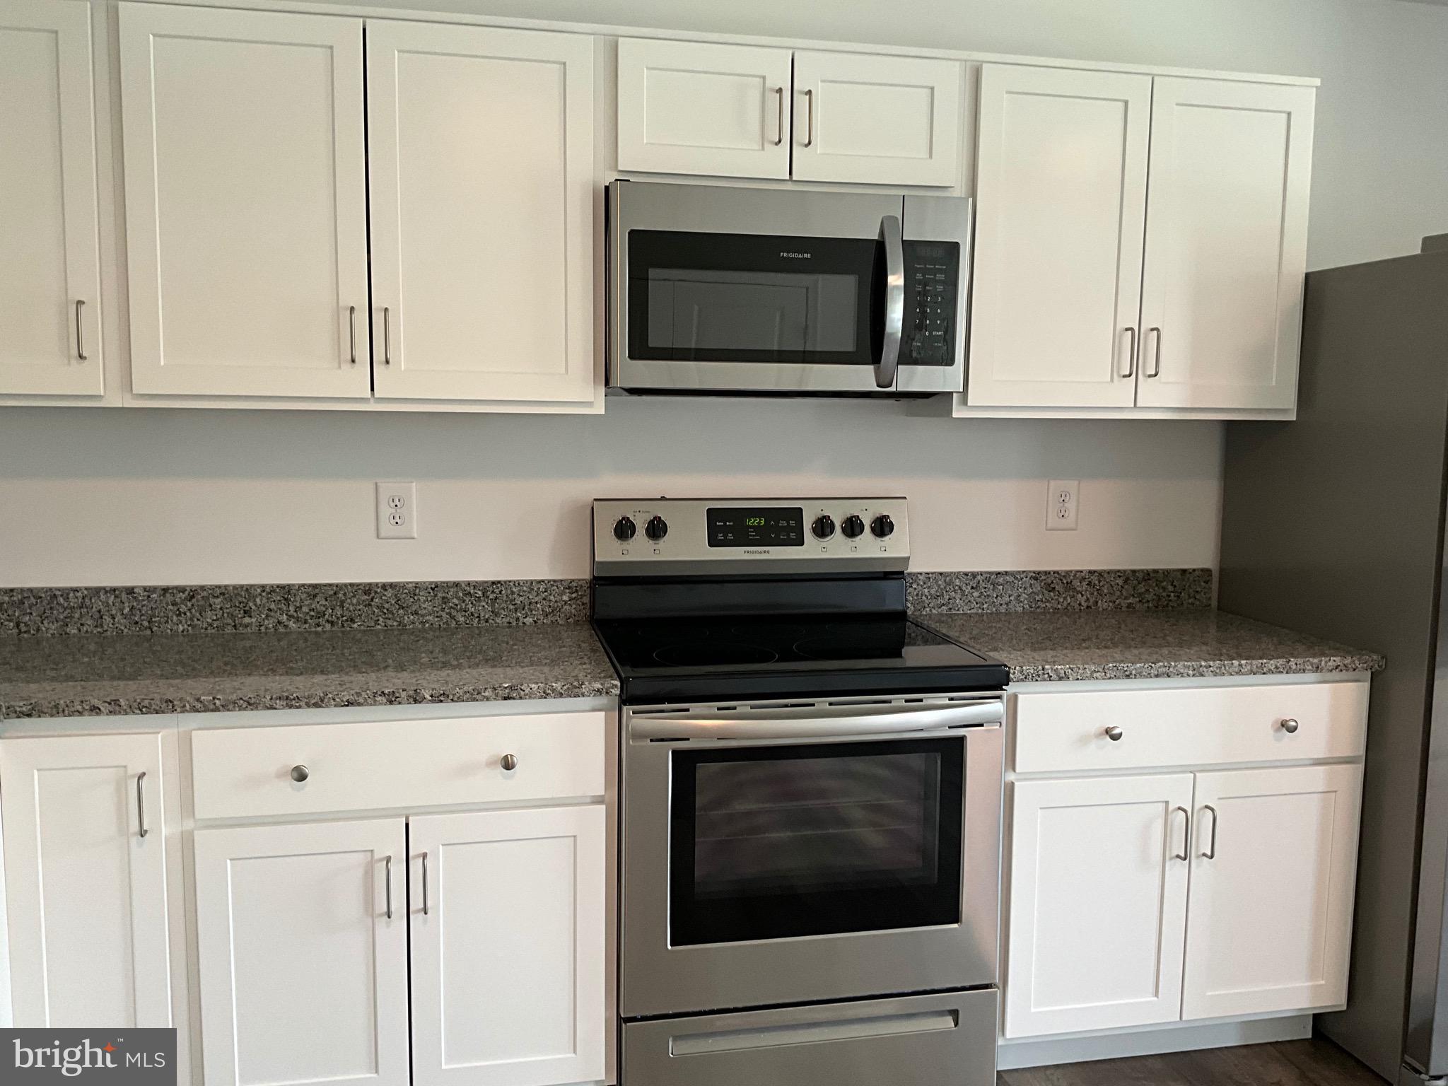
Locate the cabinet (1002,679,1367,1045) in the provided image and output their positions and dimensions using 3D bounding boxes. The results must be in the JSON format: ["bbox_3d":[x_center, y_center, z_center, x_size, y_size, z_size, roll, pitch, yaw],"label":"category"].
[{"bbox_3d":[0.904,0.642,2.816,0.836,0.805,0.642,-1,7,-12],"label":"cabinet"}]

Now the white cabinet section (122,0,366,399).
[{"bbox_3d":[-0.932,-0.655,2.457,0.436,0.724,0.320,-1,6,-12],"label":"white cabinet section"}]

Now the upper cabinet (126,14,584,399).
[{"bbox_3d":[-0.714,-0.652,2.482,0.914,0.760,0.337,-1,7,-12],"label":"upper cabinet"}]

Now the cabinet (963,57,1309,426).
[{"bbox_3d":[0.888,-0.672,2.813,0.839,0.760,0.337,-1,7,-12],"label":"cabinet"}]

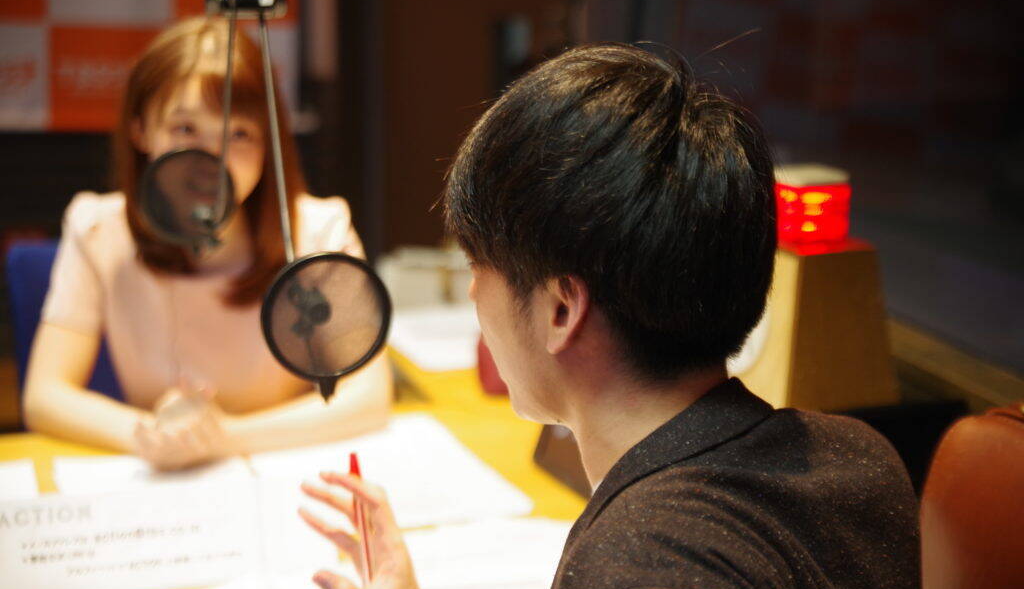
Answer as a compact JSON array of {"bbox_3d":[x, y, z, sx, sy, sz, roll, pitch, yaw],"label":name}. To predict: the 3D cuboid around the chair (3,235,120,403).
[{"bbox_3d":[-0.450,0.406,2.610,0.550,0.900,0.580,1,10,2],"label":"chair"}]

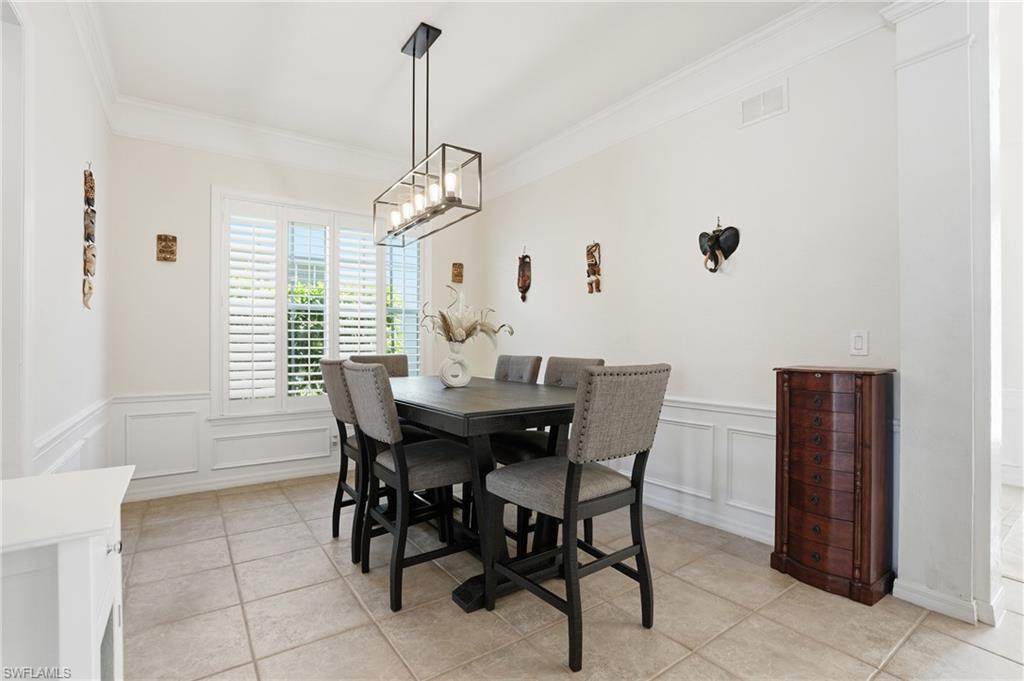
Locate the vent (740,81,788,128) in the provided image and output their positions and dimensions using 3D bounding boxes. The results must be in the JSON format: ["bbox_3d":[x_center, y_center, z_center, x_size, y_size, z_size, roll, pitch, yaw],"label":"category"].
[{"bbox_3d":[1.475,-1.388,2.678,0.015,0.192,0.285,1,-1,-35],"label":"vent"}]

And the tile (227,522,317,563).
[{"bbox_3d":[-1.423,1.199,2.716,0.450,0.010,0.450,1,-1,-35],"label":"tile"}]

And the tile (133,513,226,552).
[{"bbox_3d":[-2.049,1.201,2.837,0.450,0.010,0.450,1,-1,-35],"label":"tile"}]

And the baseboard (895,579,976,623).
[{"bbox_3d":[1.879,1.148,2.028,0.020,0.100,0.274,1,-1,-36],"label":"baseboard"}]

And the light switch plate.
[{"bbox_3d":[1.745,0.017,2.284,0.008,0.119,0.072,1,-1,-35],"label":"light switch plate"}]

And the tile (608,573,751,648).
[{"bbox_3d":[0.747,1.198,2.046,0.450,0.012,0.450,1,-1,-36],"label":"tile"}]

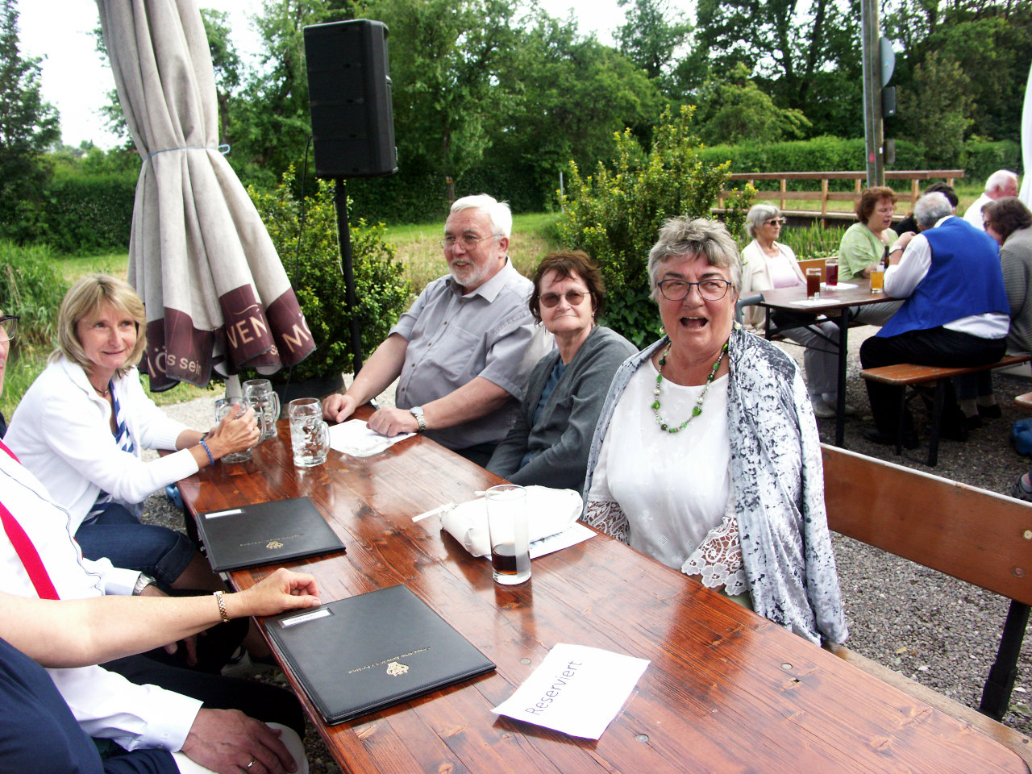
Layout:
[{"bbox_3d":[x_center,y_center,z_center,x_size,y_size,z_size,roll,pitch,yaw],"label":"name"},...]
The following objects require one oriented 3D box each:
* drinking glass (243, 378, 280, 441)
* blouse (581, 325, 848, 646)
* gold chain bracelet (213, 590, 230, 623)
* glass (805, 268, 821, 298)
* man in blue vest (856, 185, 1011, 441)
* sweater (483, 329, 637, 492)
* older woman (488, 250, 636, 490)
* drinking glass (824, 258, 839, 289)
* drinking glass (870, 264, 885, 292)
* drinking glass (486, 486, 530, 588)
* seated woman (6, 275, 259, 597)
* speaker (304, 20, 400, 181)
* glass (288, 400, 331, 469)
[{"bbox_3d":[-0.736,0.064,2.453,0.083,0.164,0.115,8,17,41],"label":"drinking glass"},{"bbox_3d":[0.418,0.197,1.831,0.520,0.660,0.360,5,14,29],"label":"blouse"},{"bbox_3d":[-0.477,0.355,1.350,0.017,0.051,0.059,-12,15,-16],"label":"gold chain bracelet"},{"bbox_3d":[1.765,-0.603,4.952,0.077,0.172,0.077,-3,13,0],"label":"glass"},{"bbox_3d":[2.348,-0.377,4.652,0.600,1.350,0.780,-11,15,-32],"label":"man in blue vest"},{"bbox_3d":[0.100,0.137,2.201,0.430,0.580,0.500,-14,17,-40],"label":"sweater"},{"bbox_3d":[0.013,0.298,2.193,0.700,1.270,0.480,-14,17,-40],"label":"older woman"},{"bbox_3d":[2.054,-0.724,5.427,0.075,0.175,0.075,-3,13,0],"label":"drinking glass"},{"bbox_3d":[1.919,-0.577,4.434,0.067,0.155,0.067,-3,13,0],"label":"drinking glass"},{"bbox_3d":[-0.011,0.256,1.446,0.072,0.157,0.072,-3,13,0],"label":"drinking glass"},{"bbox_3d":[-1.030,0.352,2.253,0.660,1.270,0.500,-6,13,-16],"label":"seated woman"},{"bbox_3d":[-0.677,-1.225,3.624,0.330,0.605,0.300,3,14,24],"label":"speaker"},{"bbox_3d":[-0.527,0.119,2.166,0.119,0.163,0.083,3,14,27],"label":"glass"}]

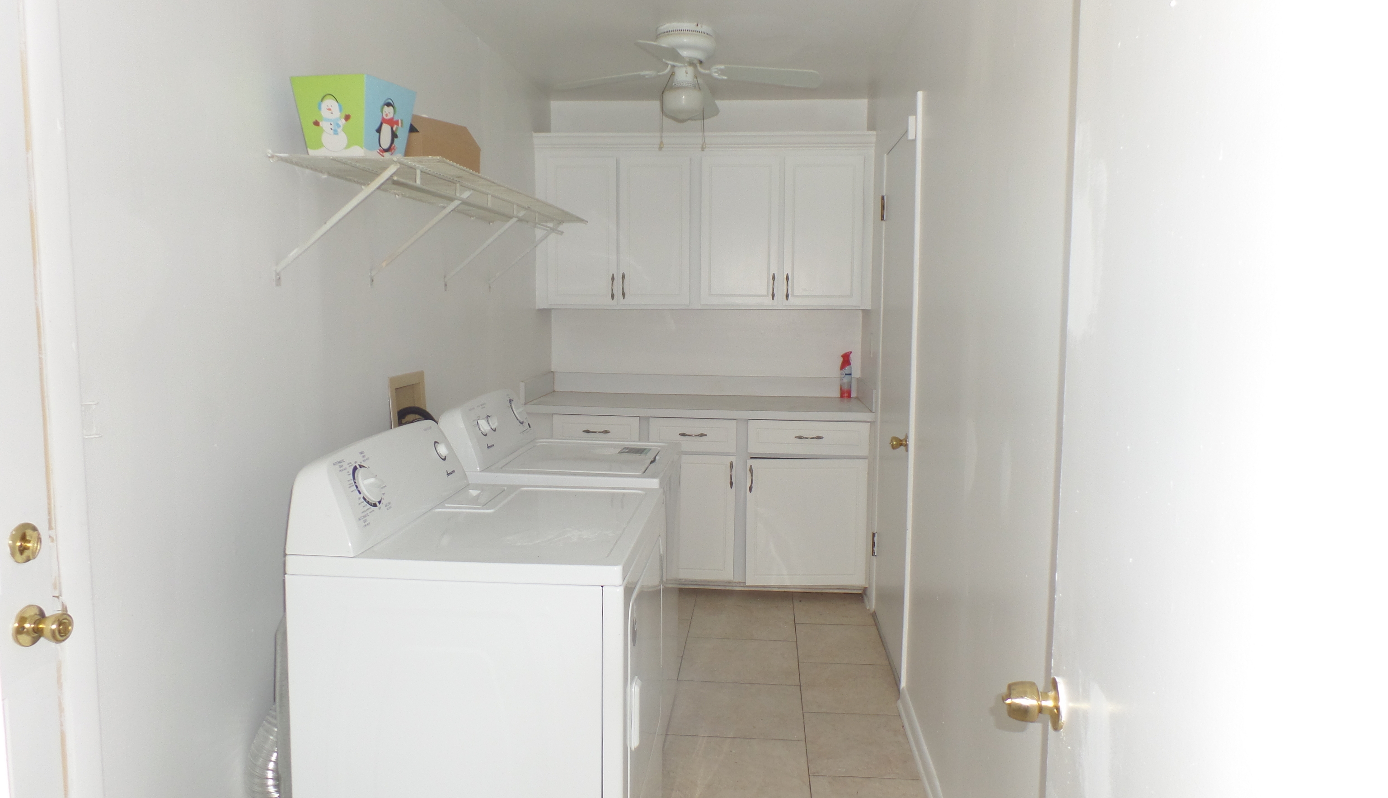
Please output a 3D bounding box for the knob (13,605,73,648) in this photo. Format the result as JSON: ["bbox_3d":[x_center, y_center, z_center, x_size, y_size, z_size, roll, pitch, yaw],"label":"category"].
[{"bbox_3d":[-1.031,0.363,1.469,0.060,0.065,0.065,1,6,4],"label":"knob"}]

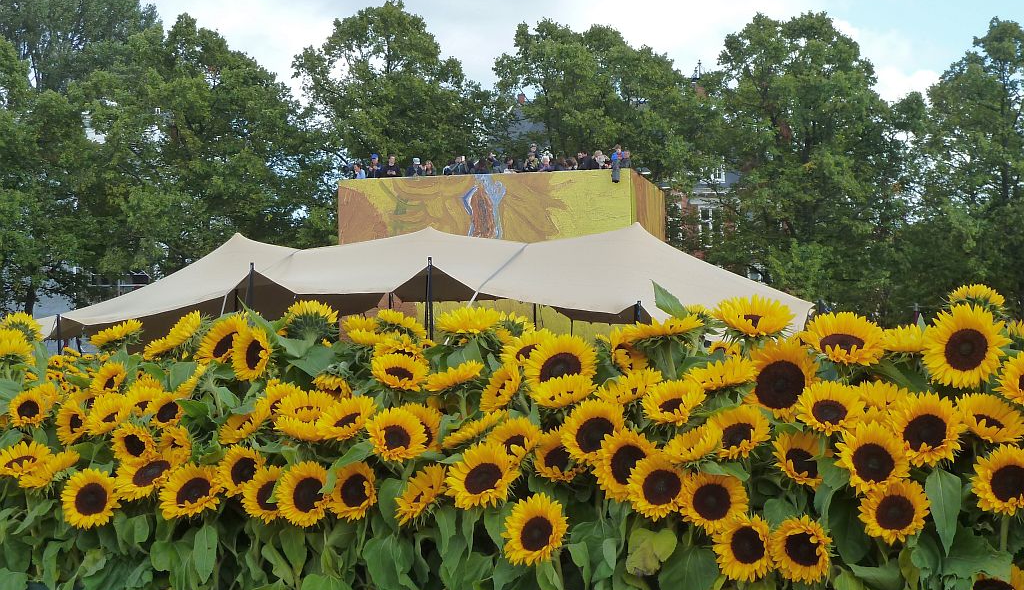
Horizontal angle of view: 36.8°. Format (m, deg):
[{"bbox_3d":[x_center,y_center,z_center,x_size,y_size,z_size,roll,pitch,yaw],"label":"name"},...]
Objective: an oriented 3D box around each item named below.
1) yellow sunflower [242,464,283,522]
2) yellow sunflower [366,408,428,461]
[{"bbox_3d":[-0.608,0.490,3.780,0.125,0.143,0.055,0,-7,9],"label":"yellow sunflower"},{"bbox_3d":[-0.253,0.308,3.400,0.132,0.120,0.050,0,-30,4],"label":"yellow sunflower"}]

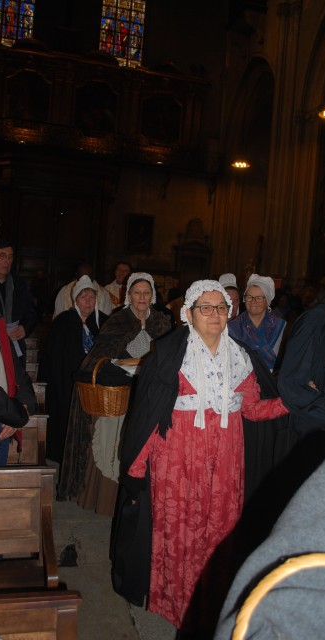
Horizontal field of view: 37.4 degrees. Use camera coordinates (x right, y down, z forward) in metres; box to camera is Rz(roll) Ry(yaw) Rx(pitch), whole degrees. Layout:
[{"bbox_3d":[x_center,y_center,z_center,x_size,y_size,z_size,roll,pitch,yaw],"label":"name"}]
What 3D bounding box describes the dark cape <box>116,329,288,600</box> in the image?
[{"bbox_3d":[0.150,0.677,2.240,0.760,1.330,0.500,2,6,-9],"label":"dark cape"}]

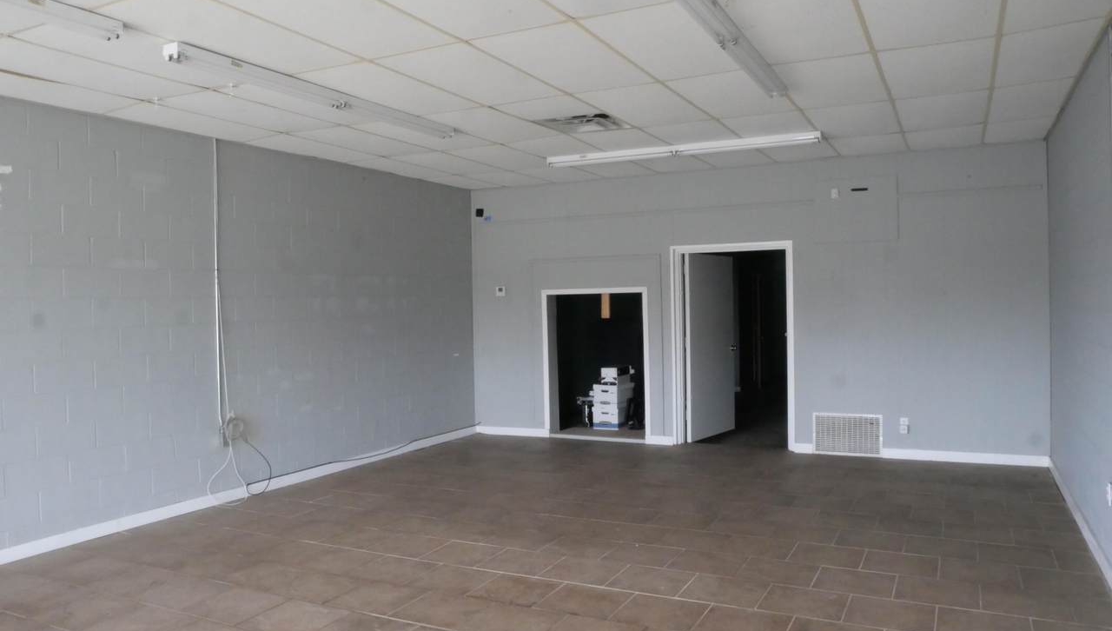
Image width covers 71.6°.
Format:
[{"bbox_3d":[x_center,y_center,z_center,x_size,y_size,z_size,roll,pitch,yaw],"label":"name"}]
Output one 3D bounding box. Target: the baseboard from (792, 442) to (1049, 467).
[{"bbox_3d":[3.395,1.316,7.299,2.175,0.092,0.015,-1,1,24],"label":"baseboard"}]

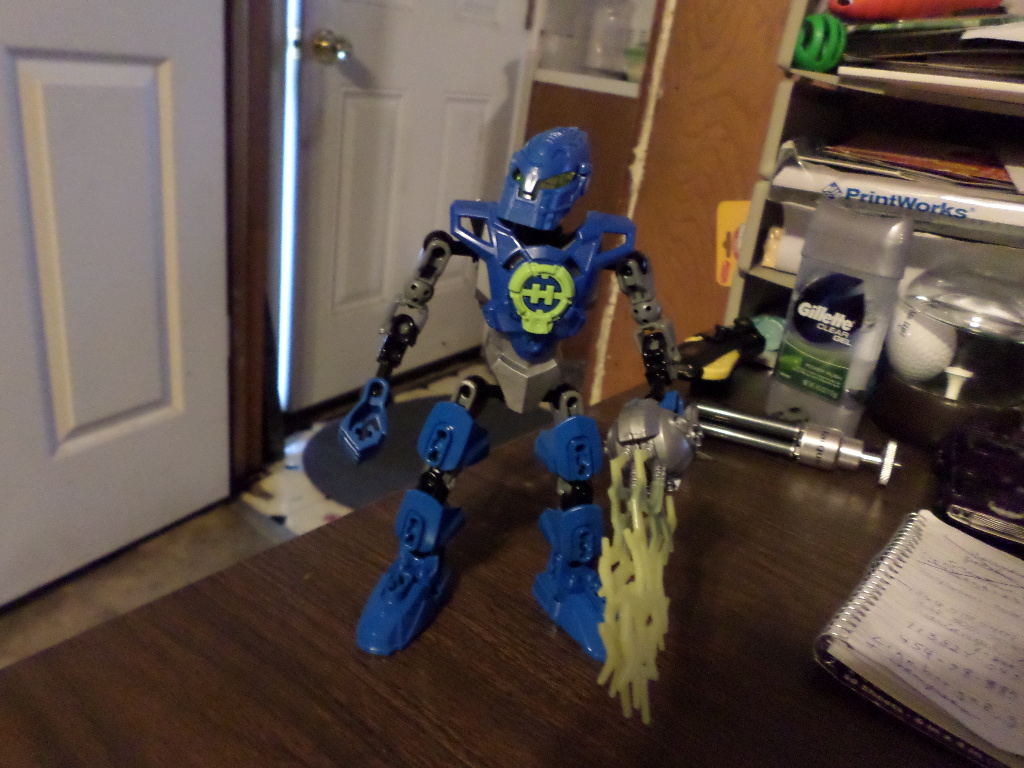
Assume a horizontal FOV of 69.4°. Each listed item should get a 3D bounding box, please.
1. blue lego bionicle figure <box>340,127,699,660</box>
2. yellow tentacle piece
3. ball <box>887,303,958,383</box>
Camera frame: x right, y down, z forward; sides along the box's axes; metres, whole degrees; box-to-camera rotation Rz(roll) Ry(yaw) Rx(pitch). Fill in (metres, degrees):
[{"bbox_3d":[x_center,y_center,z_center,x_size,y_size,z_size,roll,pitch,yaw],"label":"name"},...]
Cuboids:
[{"bbox_3d":[0.002,0.007,0.248,0.117,0.178,0.066,5,22,-7],"label":"blue lego bionicle figure"},{"bbox_3d":[0.039,0.065,0.233,0.025,0.089,0.023,-1,8,4],"label":"yellow tentacle piece"},{"bbox_3d":[0.271,-0.026,0.490,0.043,0.043,0.043,8,22,0],"label":"ball"}]

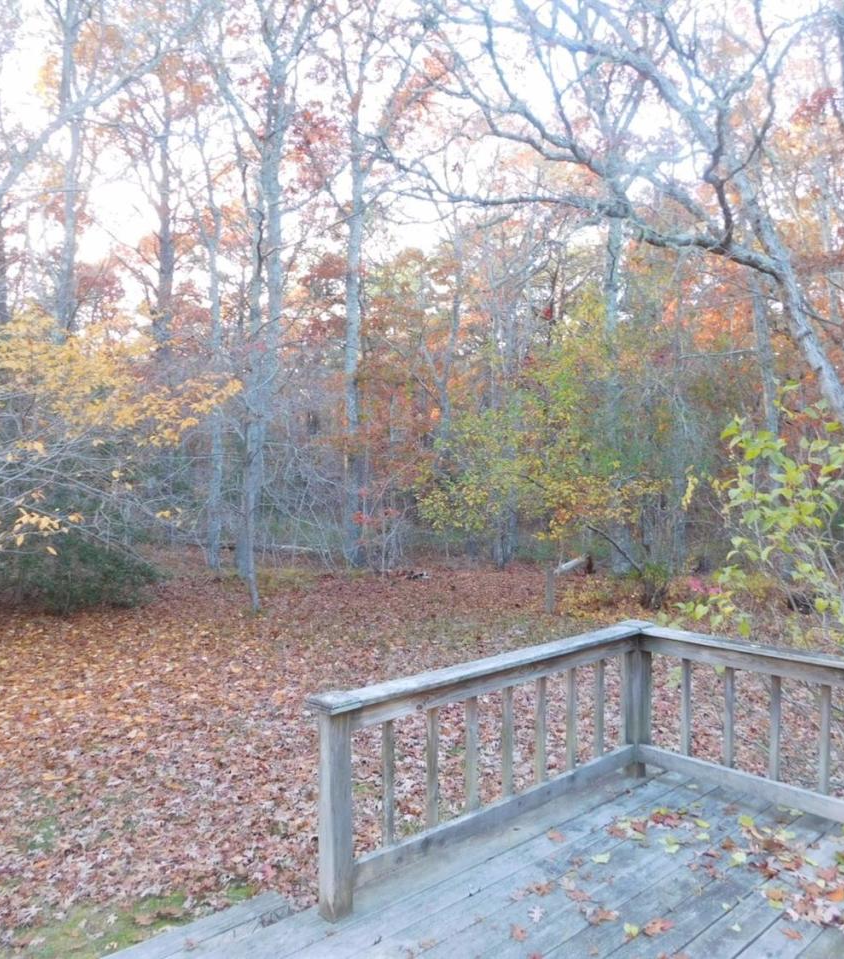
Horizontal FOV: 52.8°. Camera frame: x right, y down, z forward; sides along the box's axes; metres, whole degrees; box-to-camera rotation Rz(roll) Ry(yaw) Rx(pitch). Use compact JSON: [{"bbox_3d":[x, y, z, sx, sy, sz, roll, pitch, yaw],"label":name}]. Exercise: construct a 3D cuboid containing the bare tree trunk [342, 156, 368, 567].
[{"bbox_3d":[-1.205,-2.100,15.400,0.420,7.360,0.400,0,1,0],"label":"bare tree trunk"}]

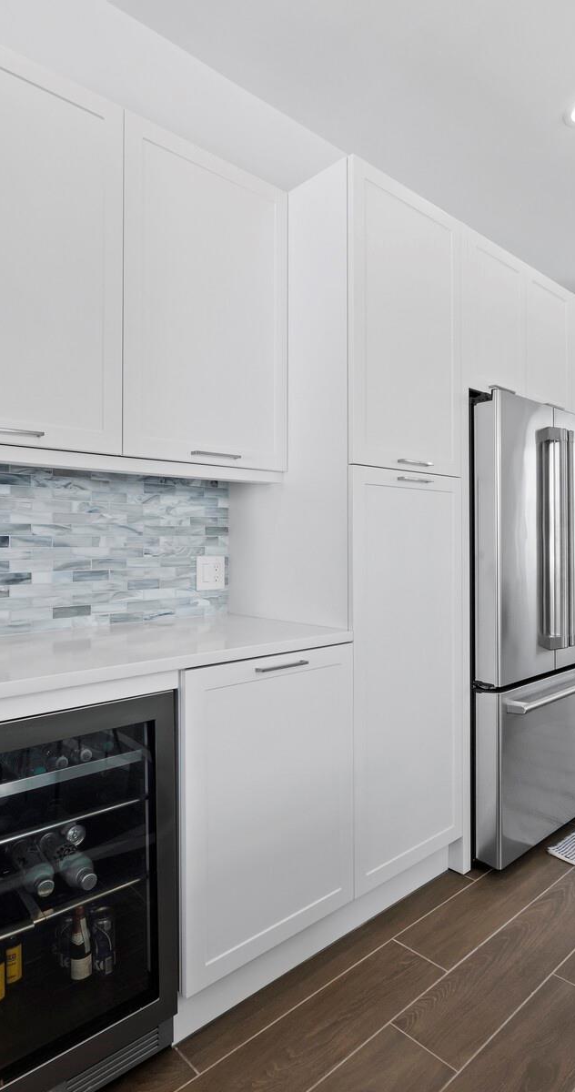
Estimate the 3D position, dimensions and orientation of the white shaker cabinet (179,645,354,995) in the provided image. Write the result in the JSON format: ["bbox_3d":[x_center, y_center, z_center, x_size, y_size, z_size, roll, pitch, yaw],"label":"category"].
[{"bbox_3d":[-0.217,0.699,1.845,0.596,0.792,0.600,0,0,-41],"label":"white shaker cabinet"}]

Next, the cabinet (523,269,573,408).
[{"bbox_3d":[0.999,-0.923,2.949,0.459,0.609,0.639,0,0,-41],"label":"cabinet"}]

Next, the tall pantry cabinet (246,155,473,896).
[{"bbox_3d":[0.232,-0.012,2.278,0.657,2.416,0.645,0,0,-41],"label":"tall pantry cabinet"}]

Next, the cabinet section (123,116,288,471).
[{"bbox_3d":[-0.330,-0.721,1.913,0.592,0.924,0.331,0,0,-41],"label":"cabinet section"}]

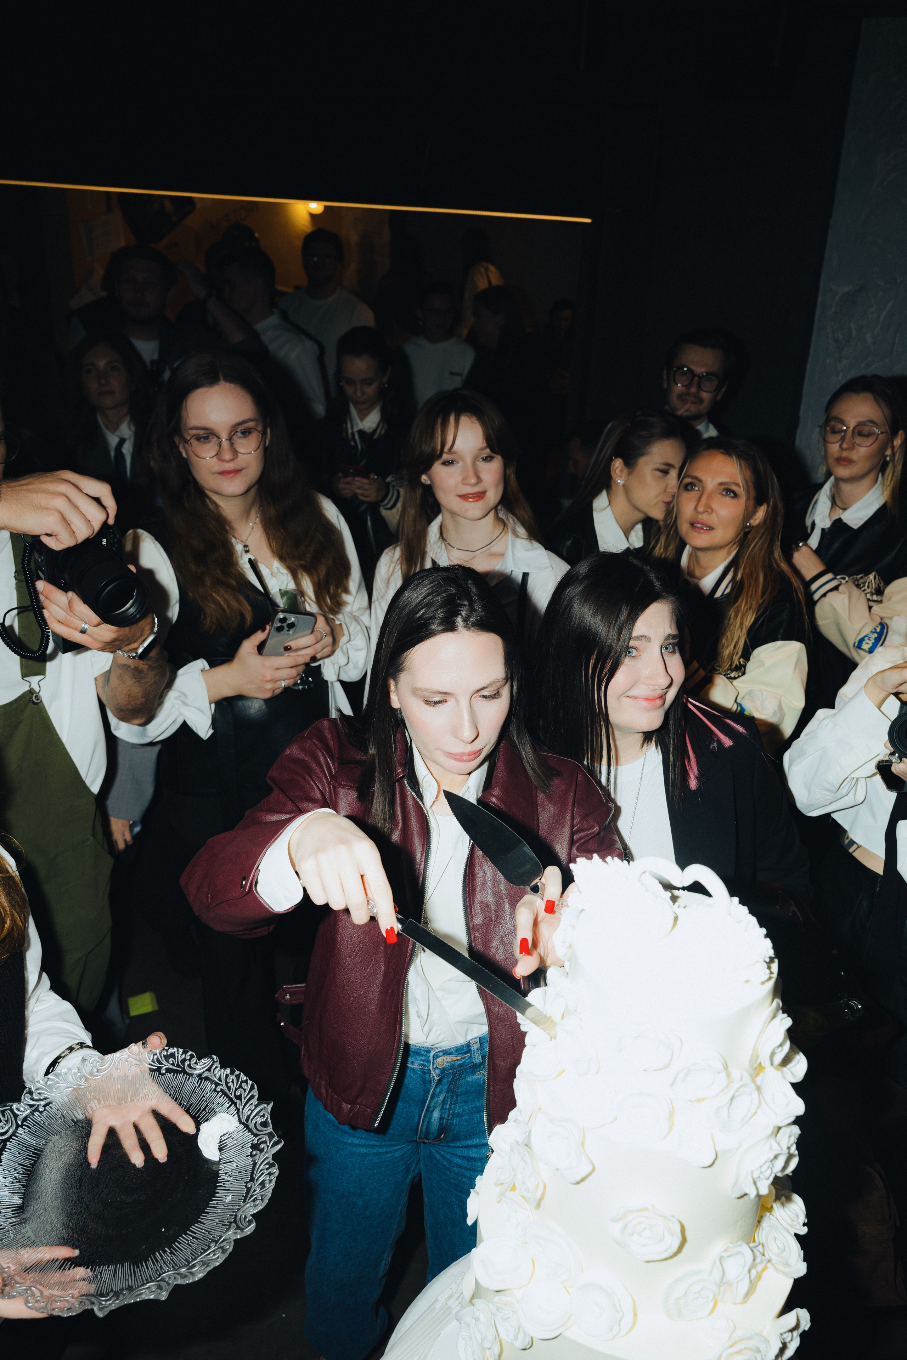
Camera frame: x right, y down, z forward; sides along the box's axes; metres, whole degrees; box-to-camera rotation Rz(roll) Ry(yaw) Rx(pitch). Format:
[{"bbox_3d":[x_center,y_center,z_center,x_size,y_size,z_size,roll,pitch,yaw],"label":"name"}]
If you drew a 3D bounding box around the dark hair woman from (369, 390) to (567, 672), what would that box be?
[{"bbox_3d":[0.007,0.234,2.381,0.430,1.650,0.290,-1,22,-9],"label":"dark hair woman"}]

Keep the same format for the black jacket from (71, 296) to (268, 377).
[{"bbox_3d":[-0.924,-0.876,3.759,0.620,0.700,0.340,-2,22,-13],"label":"black jacket"}]

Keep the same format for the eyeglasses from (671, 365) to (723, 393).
[{"bbox_3d":[0.669,-0.827,3.110,0.142,0.052,0.140,14,17,8],"label":"eyeglasses"}]

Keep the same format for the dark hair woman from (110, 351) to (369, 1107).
[{"bbox_3d":[-0.401,0.279,2.171,0.470,1.680,0.370,-4,23,-19],"label":"dark hair woman"}]

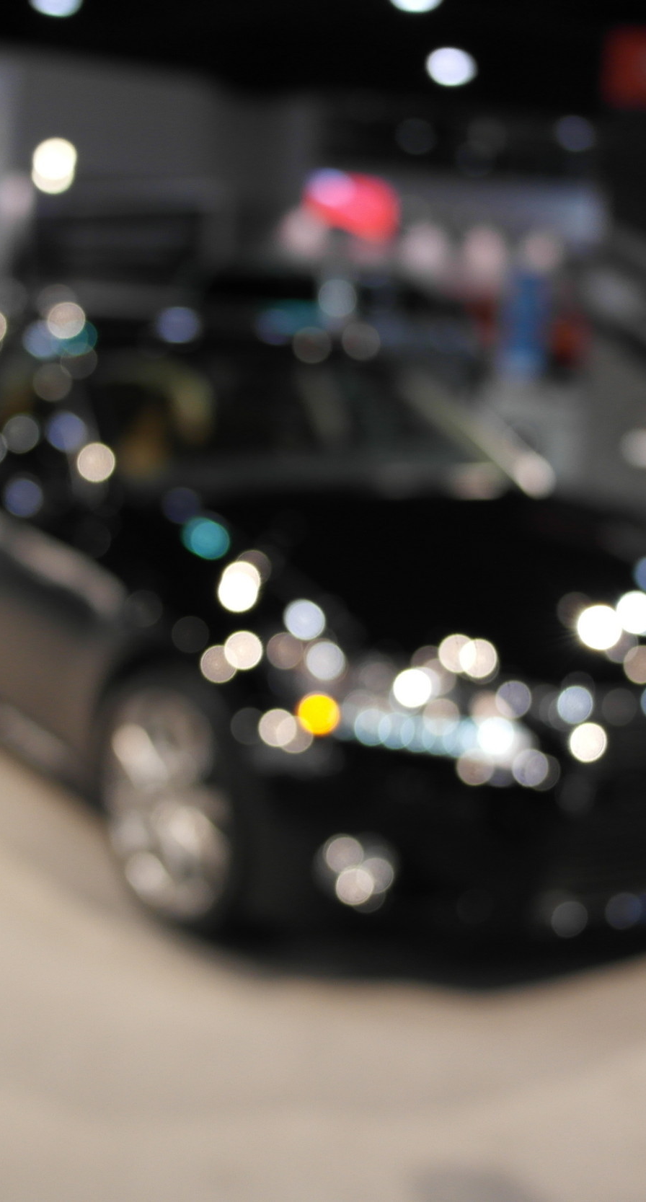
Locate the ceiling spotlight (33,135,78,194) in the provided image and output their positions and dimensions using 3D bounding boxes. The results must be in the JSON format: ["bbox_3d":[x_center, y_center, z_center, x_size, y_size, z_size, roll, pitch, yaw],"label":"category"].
[{"bbox_3d":[-2.536,-4.117,14.199,0.408,0.506,0.408,1,11,-11],"label":"ceiling spotlight"}]

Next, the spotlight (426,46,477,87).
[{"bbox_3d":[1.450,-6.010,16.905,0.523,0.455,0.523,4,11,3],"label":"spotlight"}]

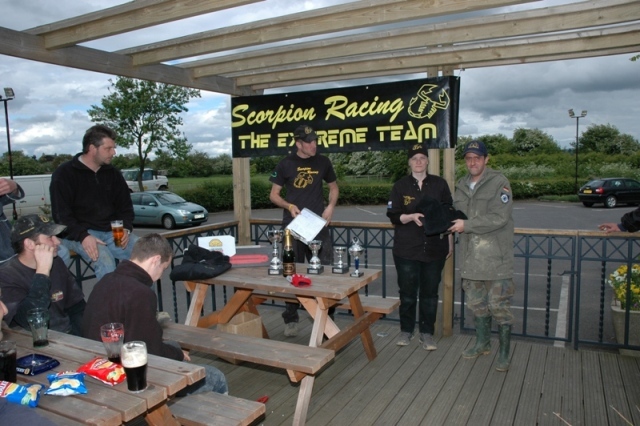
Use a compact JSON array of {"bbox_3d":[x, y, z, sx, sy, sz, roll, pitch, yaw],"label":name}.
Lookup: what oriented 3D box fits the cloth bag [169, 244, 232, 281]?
[{"bbox_3d":[-0.825,0.341,3.443,0.360,0.190,0.370,2,6,26],"label":"cloth bag"}]

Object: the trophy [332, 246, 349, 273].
[{"bbox_3d":[0.148,0.333,3.455,0.085,0.182,0.085,2,6,32],"label":"trophy"}]

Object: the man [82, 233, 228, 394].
[{"bbox_3d":[-0.822,0.692,2.409,0.700,1.200,0.570,-4,6,-35],"label":"man"}]

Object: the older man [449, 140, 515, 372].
[{"bbox_3d":[1.232,0.307,3.620,0.550,1.690,0.480,3,5,43],"label":"older man"}]

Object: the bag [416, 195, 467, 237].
[{"bbox_3d":[0.957,0.016,3.780,0.370,0.300,0.220,1,4,14],"label":"bag"}]

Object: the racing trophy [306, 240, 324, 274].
[{"bbox_3d":[-0.034,0.315,3.485,0.115,0.222,0.110,2,5,34],"label":"racing trophy"}]

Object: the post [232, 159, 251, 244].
[{"bbox_3d":[-0.793,-0.067,4.887,0.130,2.280,0.130,2,6,25],"label":"post"}]

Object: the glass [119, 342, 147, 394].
[{"bbox_3d":[-0.630,0.516,1.616,0.087,0.155,0.087,-2,5,-10],"label":"glass"}]

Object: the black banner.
[{"bbox_3d":[0.112,-0.893,4.656,2.430,0.630,0.040,2,4,28],"label":"black banner"}]

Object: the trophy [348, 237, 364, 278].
[{"bbox_3d":[0.253,0.301,3.336,0.100,0.264,0.095,2,6,28],"label":"trophy"}]

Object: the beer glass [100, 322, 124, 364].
[{"bbox_3d":[-0.766,0.479,1.774,0.086,0.142,0.086,2,4,28],"label":"beer glass"}]

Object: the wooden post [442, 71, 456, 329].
[{"bbox_3d":[1.159,-0.132,4.256,0.092,2.480,0.092,2,4,28],"label":"wooden post"}]

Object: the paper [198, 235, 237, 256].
[{"bbox_3d":[-0.801,0.274,3.750,0.290,0.190,0.020,-1,-10,-12],"label":"paper"}]

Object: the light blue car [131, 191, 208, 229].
[{"bbox_3d":[-6.561,-0.181,19.669,4.150,1.450,1.720,2,6,28],"label":"light blue car"}]

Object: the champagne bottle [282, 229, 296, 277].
[{"bbox_3d":[-0.214,0.276,3.342,0.086,0.324,0.086,-1,5,0],"label":"champagne bottle"}]

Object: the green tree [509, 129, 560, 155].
[{"bbox_3d":[18.876,-4.403,42.074,4.600,5.600,4.400,1,4,24],"label":"green tree"}]

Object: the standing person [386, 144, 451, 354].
[{"bbox_3d":[0.846,0.280,4.054,0.540,1.690,0.440,0,4,7],"label":"standing person"}]

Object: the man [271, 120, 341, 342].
[{"bbox_3d":[-0.159,0.172,4.353,0.620,1.880,0.420,-1,4,-3],"label":"man"}]

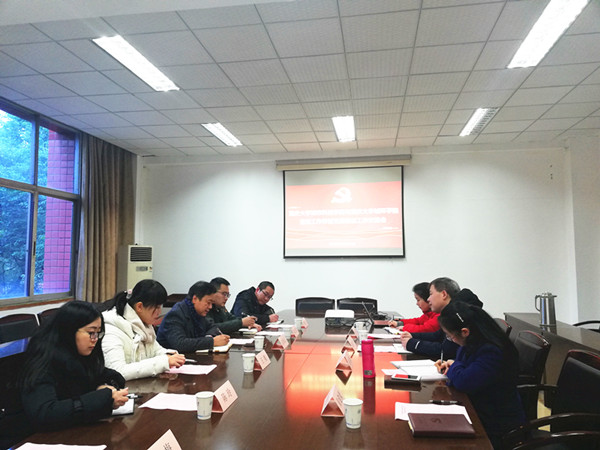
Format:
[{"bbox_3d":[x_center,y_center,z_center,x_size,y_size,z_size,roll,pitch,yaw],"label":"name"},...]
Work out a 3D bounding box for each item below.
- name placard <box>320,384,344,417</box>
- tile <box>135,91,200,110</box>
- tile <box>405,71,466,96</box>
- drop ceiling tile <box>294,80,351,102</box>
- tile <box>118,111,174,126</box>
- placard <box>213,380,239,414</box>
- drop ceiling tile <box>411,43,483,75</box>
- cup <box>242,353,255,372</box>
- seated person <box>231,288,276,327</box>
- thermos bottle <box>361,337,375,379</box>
[{"bbox_3d":[0.142,0.715,1.927,0.092,0.080,0.200,-1,-4,7],"label":"name placard"},{"bbox_3d":[-1.524,-1.451,5.448,0.600,0.020,0.612,-1,-4,9],"label":"tile"},{"bbox_3d":[1.442,-1.491,4.934,0.600,0.020,0.600,-1,-5,9],"label":"tile"},{"bbox_3d":[0.254,-1.481,5.168,0.600,0.020,0.612,-1,-4,9],"label":"drop ceiling tile"},{"bbox_3d":[-2.001,-1.373,6.085,0.600,0.020,0.600,-1,-5,9],"label":"tile"},{"bbox_3d":[-0.337,0.749,2.042,0.081,0.068,0.215,-1,-5,9],"label":"placard"},{"bbox_3d":[1.328,-1.534,4.312,0.600,0.020,0.600,-1,-4,9],"label":"drop ceiling tile"},{"bbox_3d":[-0.284,0.760,2.580,0.073,0.092,0.073,0,-4,0],"label":"cup"},{"bbox_3d":[-0.544,1.218,5.106,0.680,1.160,0.520,-3,-5,33],"label":"seated person"},{"bbox_3d":[0.366,0.723,2.528,0.068,0.195,0.068,-1,-5,9],"label":"thermos bottle"}]

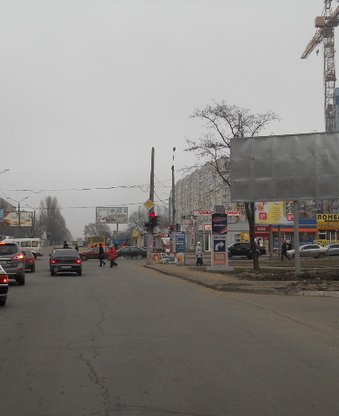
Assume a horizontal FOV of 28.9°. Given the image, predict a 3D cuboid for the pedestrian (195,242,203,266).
[{"bbox_3d":[2.105,3.227,45.800,0.550,1.680,0.420,-1,-4,9],"label":"pedestrian"}]

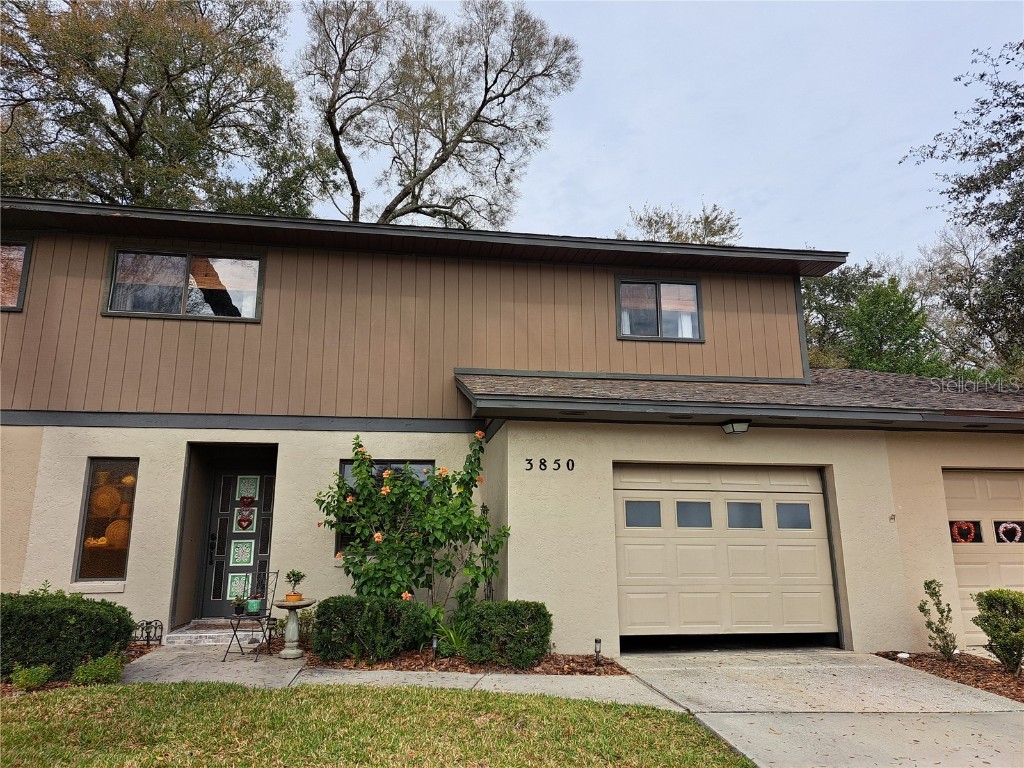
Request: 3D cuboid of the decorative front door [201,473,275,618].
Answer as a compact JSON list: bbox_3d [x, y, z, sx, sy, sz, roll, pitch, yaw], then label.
[{"bbox_3d":[-3.678,2.165,9.749,0.930,1.994,0.070,2,-13,-9],"label":"decorative front door"}]

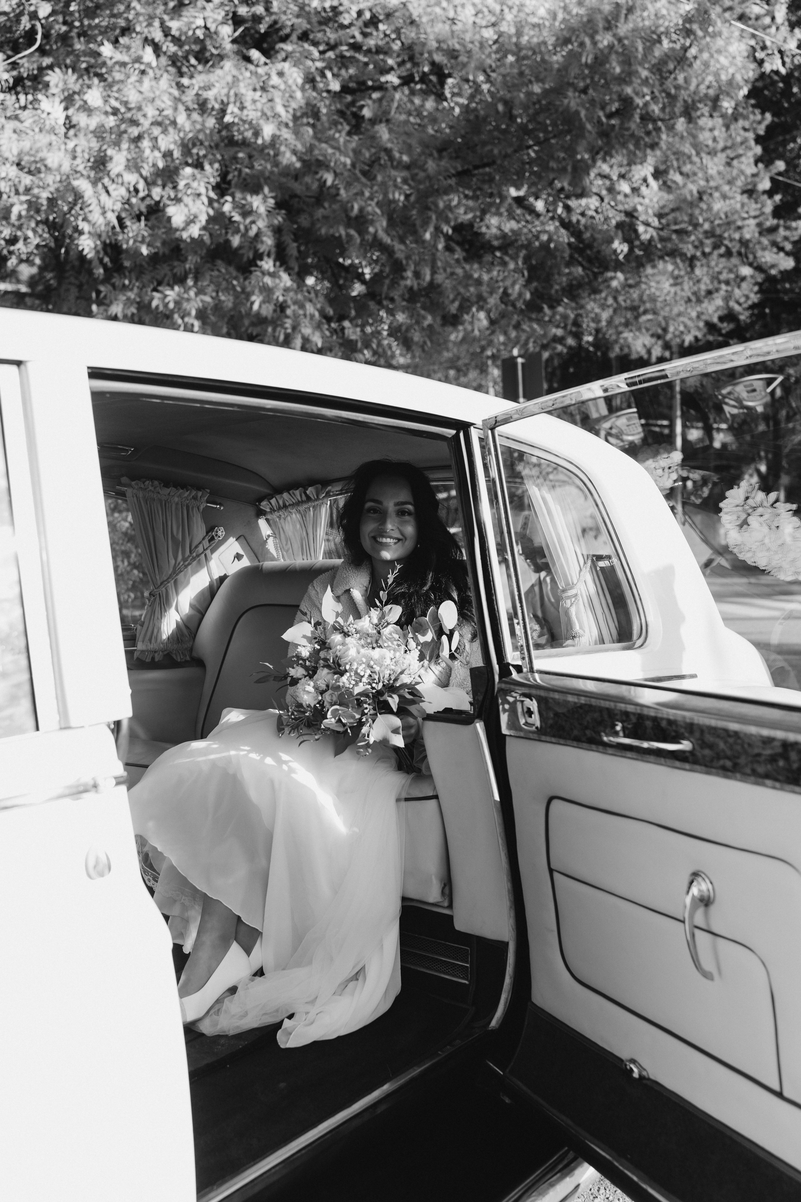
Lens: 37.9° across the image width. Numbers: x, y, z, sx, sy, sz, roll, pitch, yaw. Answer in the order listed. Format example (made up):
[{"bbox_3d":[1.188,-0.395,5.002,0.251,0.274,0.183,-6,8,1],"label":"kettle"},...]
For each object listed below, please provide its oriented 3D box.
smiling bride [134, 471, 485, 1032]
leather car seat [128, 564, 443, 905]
[{"bbox_3d":[-0.195,0.236,2.530,0.620,1.100,0.840,-1,3,26],"label":"smiling bride"},{"bbox_3d":[-0.234,0.229,2.894,1.380,0.650,0.740,0,3,38],"label":"leather car seat"}]

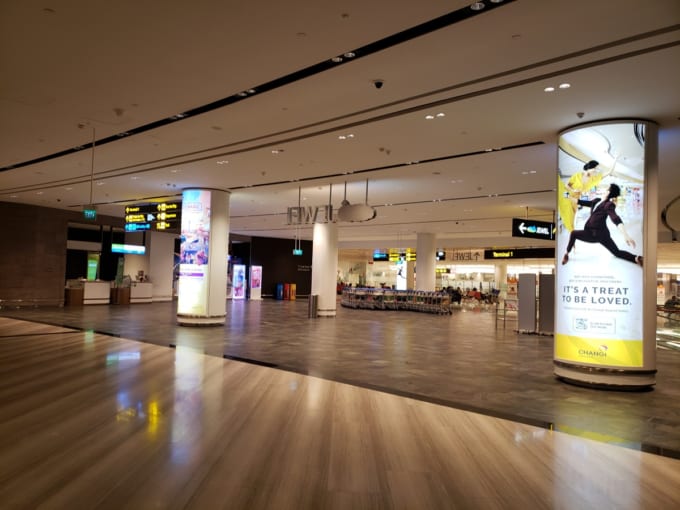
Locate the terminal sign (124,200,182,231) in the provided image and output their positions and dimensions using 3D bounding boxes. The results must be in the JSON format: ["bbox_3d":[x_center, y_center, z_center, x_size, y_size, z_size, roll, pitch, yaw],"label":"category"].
[{"bbox_3d":[-6.477,-1.323,17.964,3.300,0.950,0.200,0,-3,33],"label":"terminal sign"}]

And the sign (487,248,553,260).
[{"bbox_3d":[10.147,-0.006,28.407,0.220,0.510,4.700,4,-3,-40],"label":"sign"}]

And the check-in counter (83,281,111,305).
[{"bbox_3d":[-11.226,1.703,23.319,0.700,1.050,1.270,0,-3,38],"label":"check-in counter"}]

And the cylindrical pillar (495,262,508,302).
[{"bbox_3d":[13.599,2.262,42.962,1.000,3.180,1.000,2,-2,0],"label":"cylindrical pillar"}]

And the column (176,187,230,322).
[{"bbox_3d":[-4.287,0.076,16.163,1.460,4.200,1.460,2,-2,0],"label":"column"}]

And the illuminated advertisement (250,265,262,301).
[{"bbox_3d":[-5.086,1.735,31.000,0.720,2.020,0.280,3,-3,-33],"label":"illuminated advertisement"}]

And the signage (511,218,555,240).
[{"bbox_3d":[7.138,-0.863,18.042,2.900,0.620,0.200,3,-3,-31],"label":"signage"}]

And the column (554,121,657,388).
[{"bbox_3d":[4.441,0.007,8.563,1.480,4.200,1.480,0,-3,39],"label":"column"}]

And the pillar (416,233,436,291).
[{"bbox_3d":[4.725,0.886,27.793,1.020,4.100,1.020,2,-2,0],"label":"pillar"}]

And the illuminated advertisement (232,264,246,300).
[{"bbox_3d":[-6.154,1.705,31.130,0.760,2.020,0.250,3,-3,-26],"label":"illuminated advertisement"}]

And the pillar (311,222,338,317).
[{"bbox_3d":[-0.600,0.435,20.995,1.000,4.100,1.000,2,-2,0],"label":"pillar"}]

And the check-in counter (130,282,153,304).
[{"bbox_3d":[-10.381,1.908,26.018,0.660,1.020,1.250,0,-3,35],"label":"check-in counter"}]

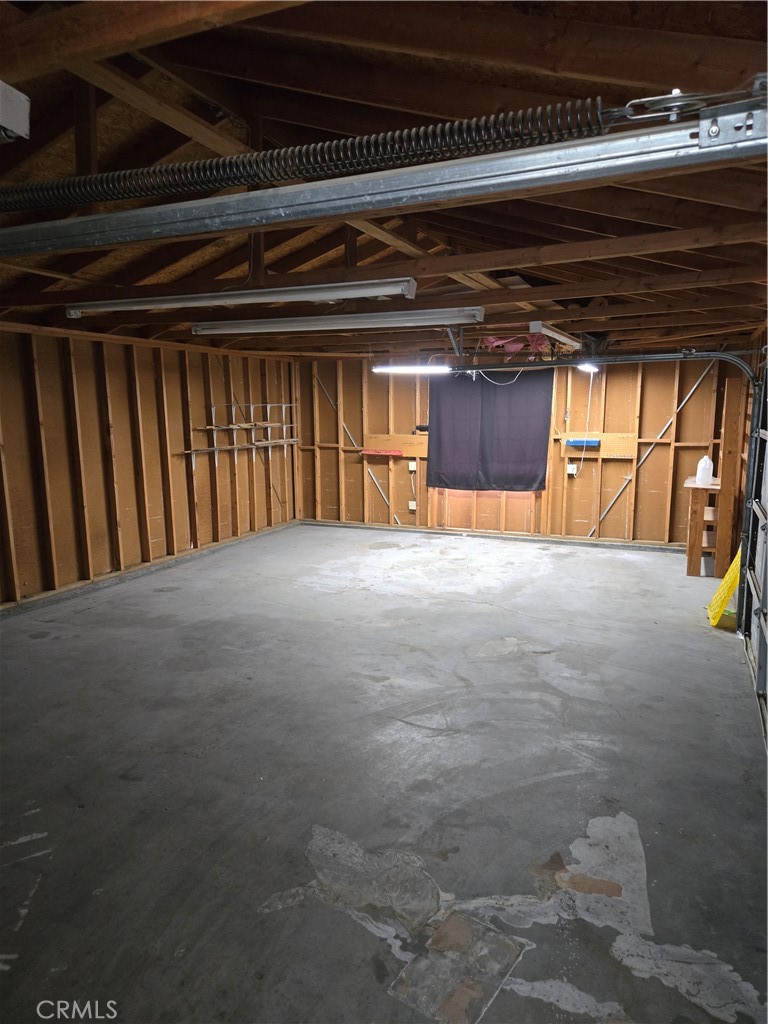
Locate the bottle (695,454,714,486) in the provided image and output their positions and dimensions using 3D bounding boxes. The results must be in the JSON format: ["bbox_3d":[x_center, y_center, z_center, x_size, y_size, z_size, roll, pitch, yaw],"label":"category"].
[{"bbox_3d":[3.387,-0.438,7.170,0.165,0.285,0.165,3,10,24],"label":"bottle"}]

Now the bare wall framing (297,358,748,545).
[{"bbox_3d":[1.411,-0.921,9.085,6.020,2.430,0.110,3,10,24],"label":"bare wall framing"}]

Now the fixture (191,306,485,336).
[{"bbox_3d":[-0.442,-1.456,5.264,2.470,0.100,0.120,4,10,24],"label":"fixture"}]

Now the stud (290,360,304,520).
[{"bbox_3d":[-1.291,-1.056,10.263,0.085,2.360,0.090,3,10,24],"label":"stud"}]

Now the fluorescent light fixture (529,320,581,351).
[{"bbox_3d":[1.786,-1.795,7.034,0.115,0.100,2.250,3,10,24],"label":"fluorescent light fixture"}]

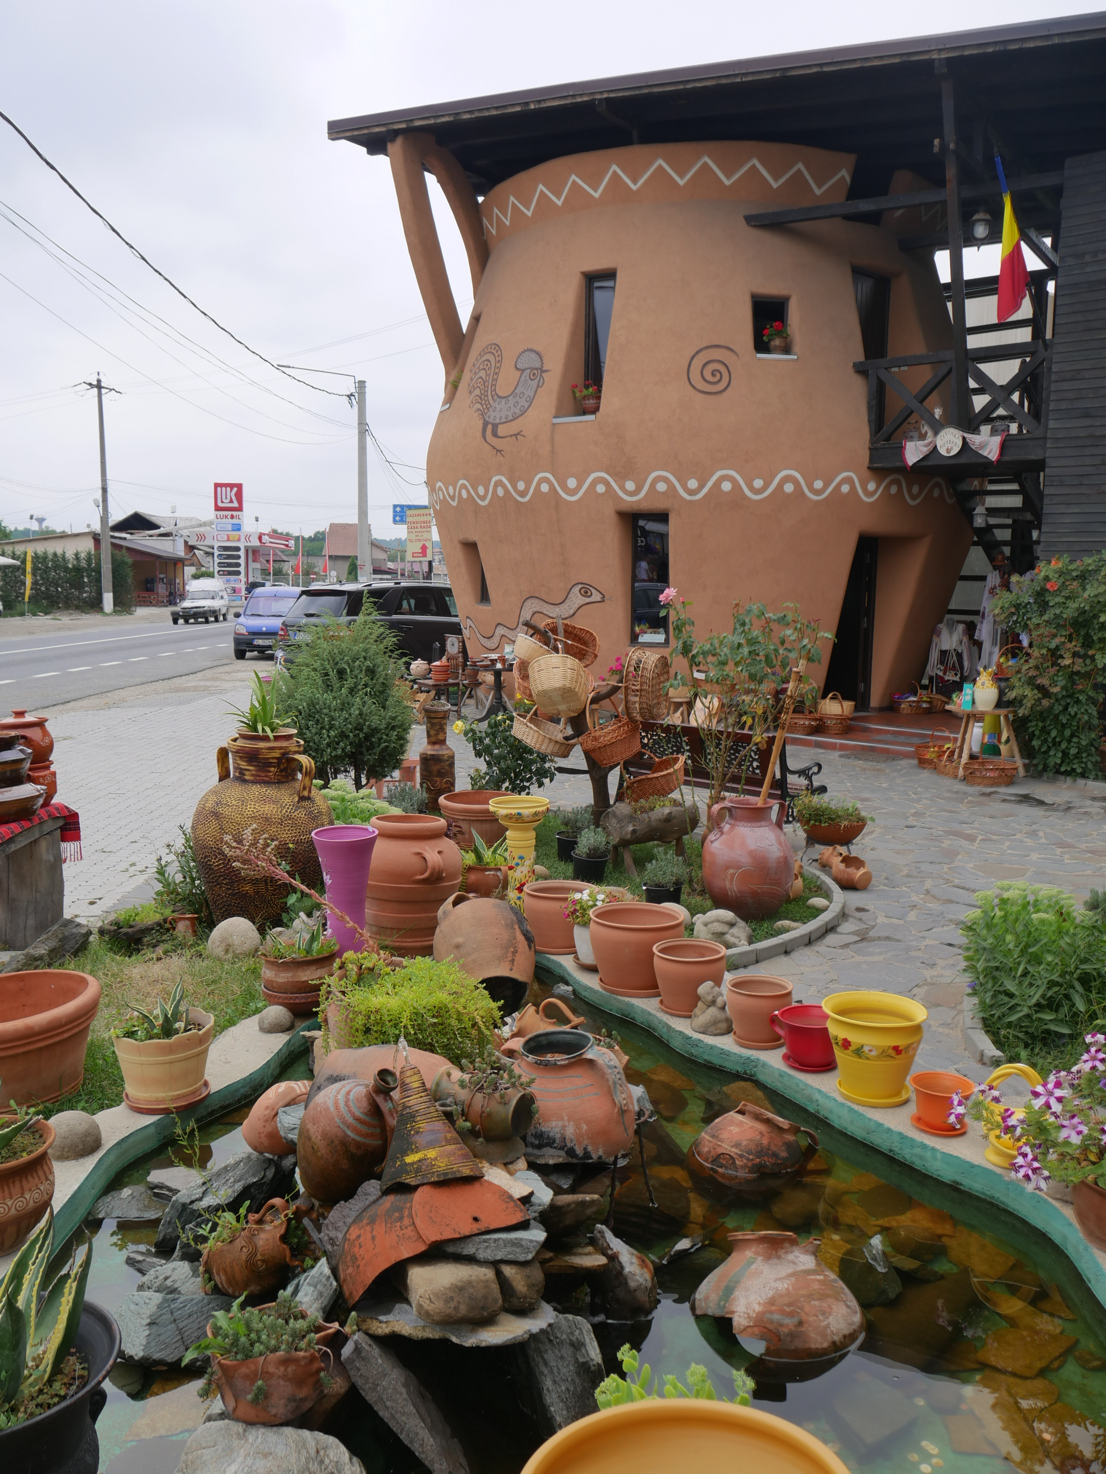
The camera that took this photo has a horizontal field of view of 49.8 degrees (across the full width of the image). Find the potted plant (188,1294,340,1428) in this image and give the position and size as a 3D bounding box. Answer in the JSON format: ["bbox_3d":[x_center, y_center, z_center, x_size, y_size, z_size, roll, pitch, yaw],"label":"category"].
[{"bbox_3d":[-0.623,1.346,2.580,0.310,0.250,0.260,-1,7,-6],"label":"potted plant"}]

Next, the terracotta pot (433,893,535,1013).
[{"bbox_3d":[-0.277,0.865,4.780,0.410,0.410,0.430,-15,42,-7],"label":"terracotta pot"}]

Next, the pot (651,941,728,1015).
[{"bbox_3d":[0.535,0.947,4.689,0.286,0.240,0.286,1,7,0],"label":"pot"}]

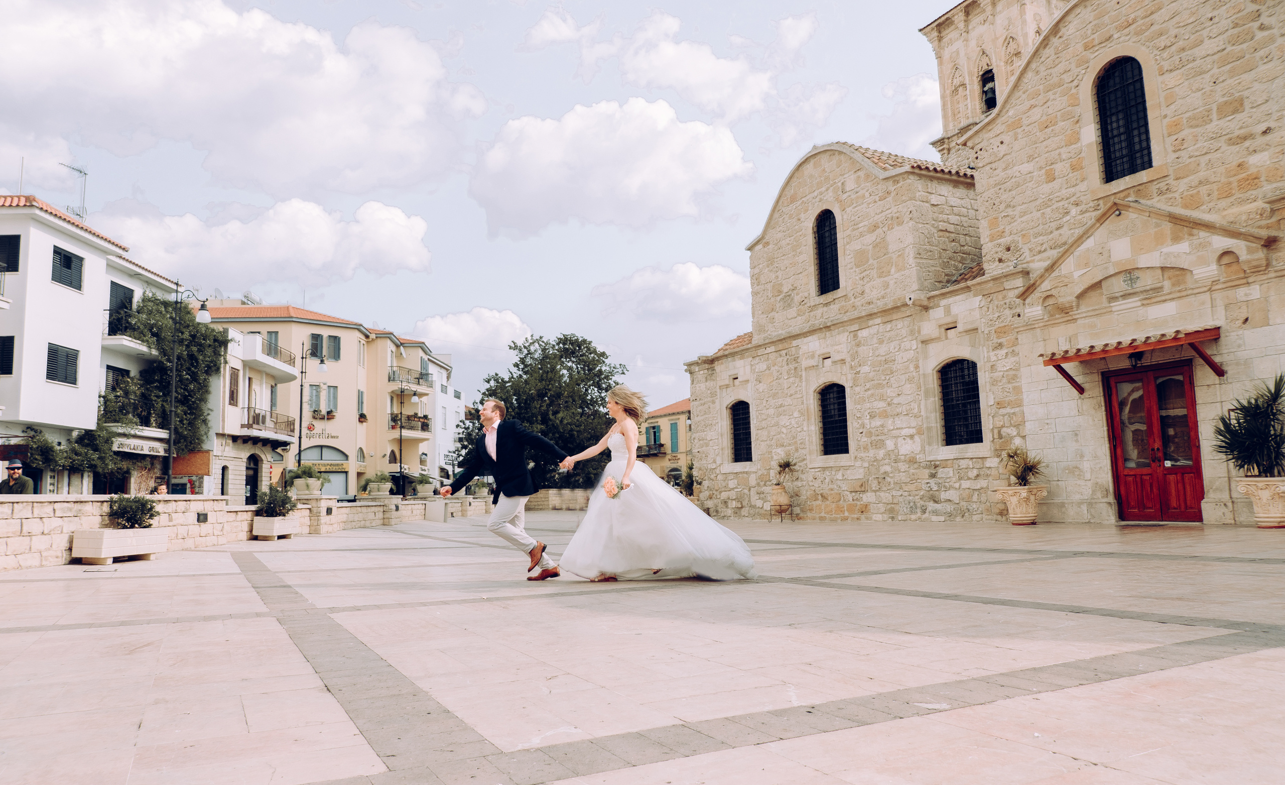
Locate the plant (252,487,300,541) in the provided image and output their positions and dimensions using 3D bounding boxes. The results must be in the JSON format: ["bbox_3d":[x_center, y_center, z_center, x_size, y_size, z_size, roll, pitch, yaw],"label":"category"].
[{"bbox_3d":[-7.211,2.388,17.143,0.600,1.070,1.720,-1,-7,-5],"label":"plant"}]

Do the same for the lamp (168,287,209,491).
[{"bbox_3d":[-11.317,0.401,21.265,0.900,6.600,0.380,-2,-7,1],"label":"lamp"}]

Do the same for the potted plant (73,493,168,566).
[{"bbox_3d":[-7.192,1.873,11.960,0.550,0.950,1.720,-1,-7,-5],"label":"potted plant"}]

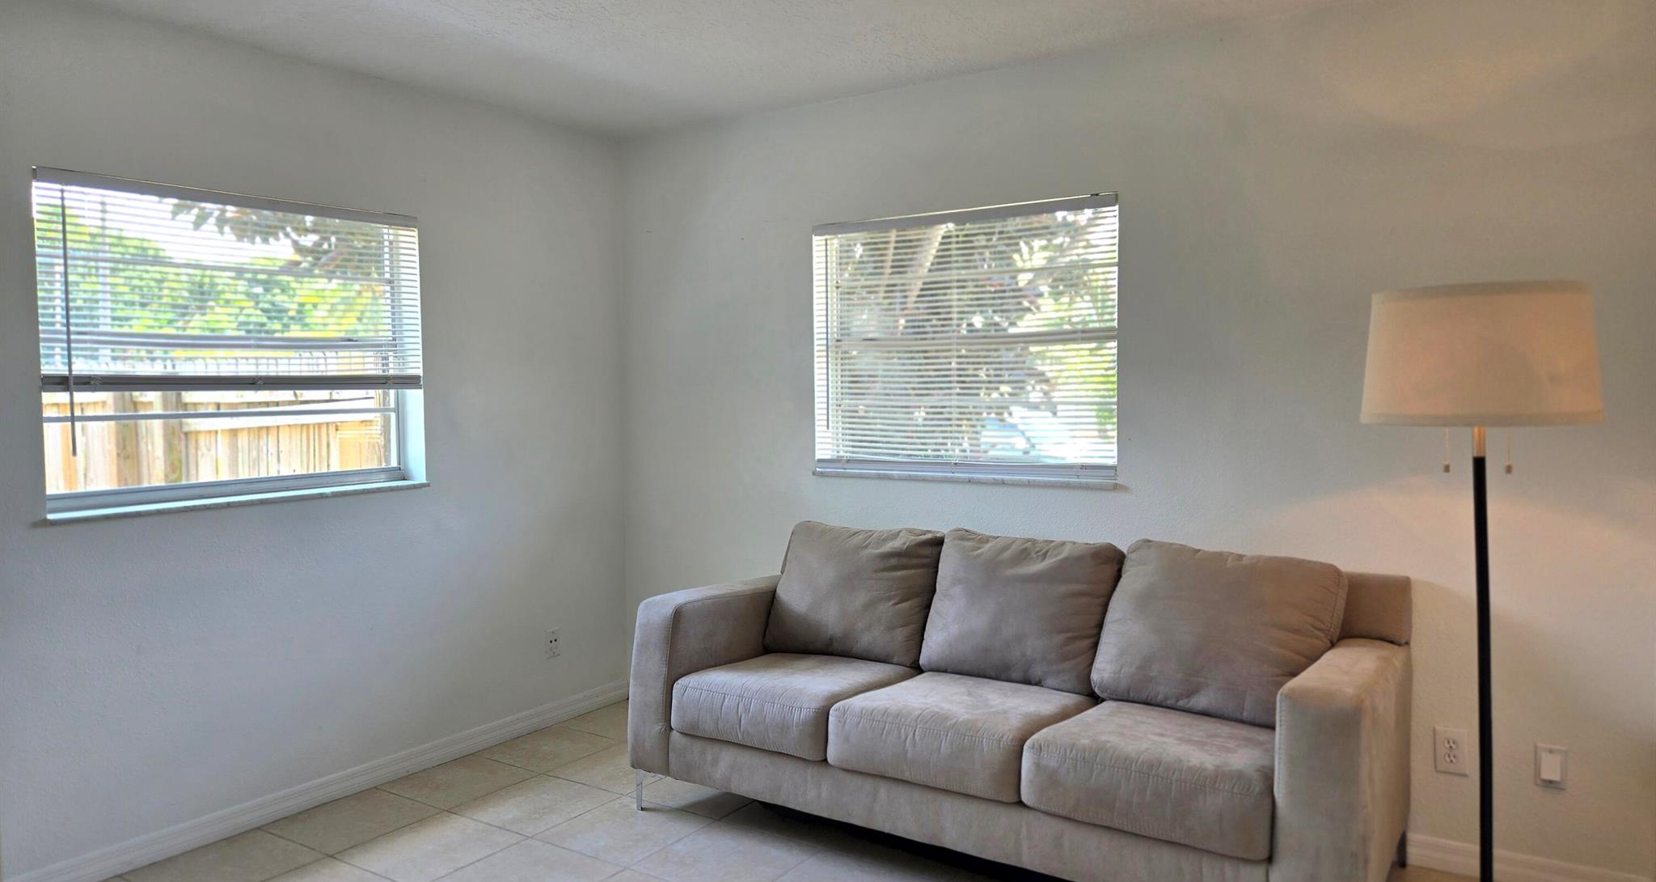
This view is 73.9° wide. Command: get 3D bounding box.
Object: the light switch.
[{"bbox_3d":[1.943,0.873,2.958,0.069,0.113,0.010,1,4,34],"label":"light switch"}]

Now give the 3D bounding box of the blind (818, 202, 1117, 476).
[{"bbox_3d":[0.454,-0.348,3.907,1.195,0.925,0.045,1,4,34],"label":"blind"}]

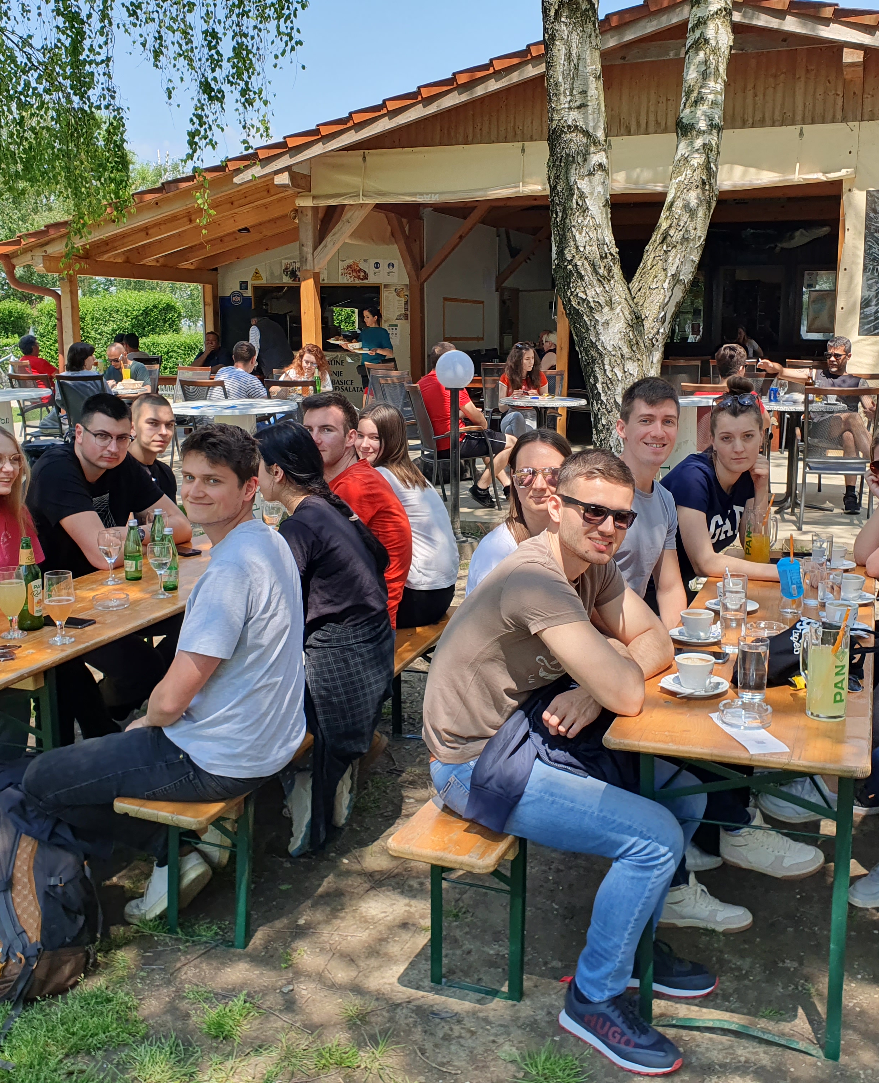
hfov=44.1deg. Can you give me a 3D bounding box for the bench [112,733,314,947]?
[{"bbox_3d":[-0.292,0.659,3.638,0.256,0.465,2.200,4,12,20],"label":"bench"}]

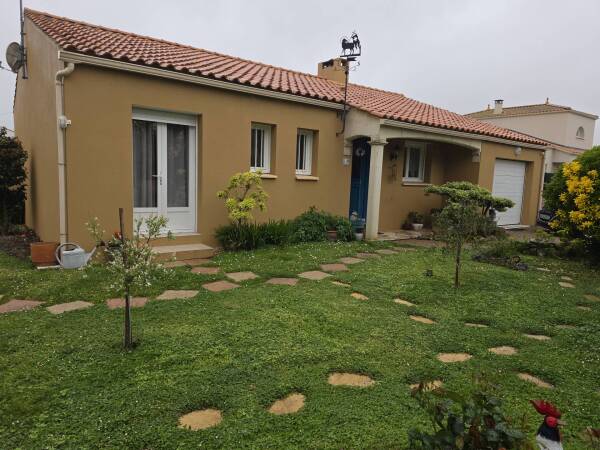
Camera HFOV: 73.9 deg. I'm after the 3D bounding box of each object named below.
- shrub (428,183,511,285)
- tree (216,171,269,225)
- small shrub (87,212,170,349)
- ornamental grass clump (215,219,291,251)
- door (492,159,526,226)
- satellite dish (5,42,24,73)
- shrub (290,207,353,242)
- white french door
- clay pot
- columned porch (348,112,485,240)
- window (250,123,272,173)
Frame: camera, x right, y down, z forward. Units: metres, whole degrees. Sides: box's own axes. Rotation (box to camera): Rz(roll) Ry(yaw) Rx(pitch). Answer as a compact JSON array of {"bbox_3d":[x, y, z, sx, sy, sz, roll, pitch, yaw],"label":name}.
[{"bbox_3d":[2.299,0.143,5.440,1.050,1.450,1.000,5,7,23],"label":"shrub"},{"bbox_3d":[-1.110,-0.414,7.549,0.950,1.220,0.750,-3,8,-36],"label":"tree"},{"bbox_3d":[-1.402,0.446,3.260,0.660,1.170,0.620,-1,7,-23],"label":"small shrub"},{"bbox_3d":[-0.925,0.218,7.880,1.500,0.550,0.650,-3,8,-36],"label":"ornamental grass clump"},{"bbox_3d":[6.416,-0.991,12.414,2.380,2.030,0.100,-3,8,-36],"label":"door"},{"bbox_3d":[-6.030,-3.538,8.423,0.220,0.630,0.600,1,7,-8],"label":"satellite dish"},{"bbox_3d":[0.520,-0.009,8.822,1.550,0.780,0.750,-3,8,-36],"label":"shrub"},{"bbox_3d":[-2.407,-0.912,7.163,1.200,2.160,0.120,-3,8,-36],"label":"white french door"},{"bbox_3d":[-3.923,0.426,6.143,0.380,0.340,0.360,-3,8,-36],"label":"clay pot"},{"bbox_3d":[2.932,-1.139,10.113,4.200,2.600,1.300,-3,8,-36],"label":"columned porch"},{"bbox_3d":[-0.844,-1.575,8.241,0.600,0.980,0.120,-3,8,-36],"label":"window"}]

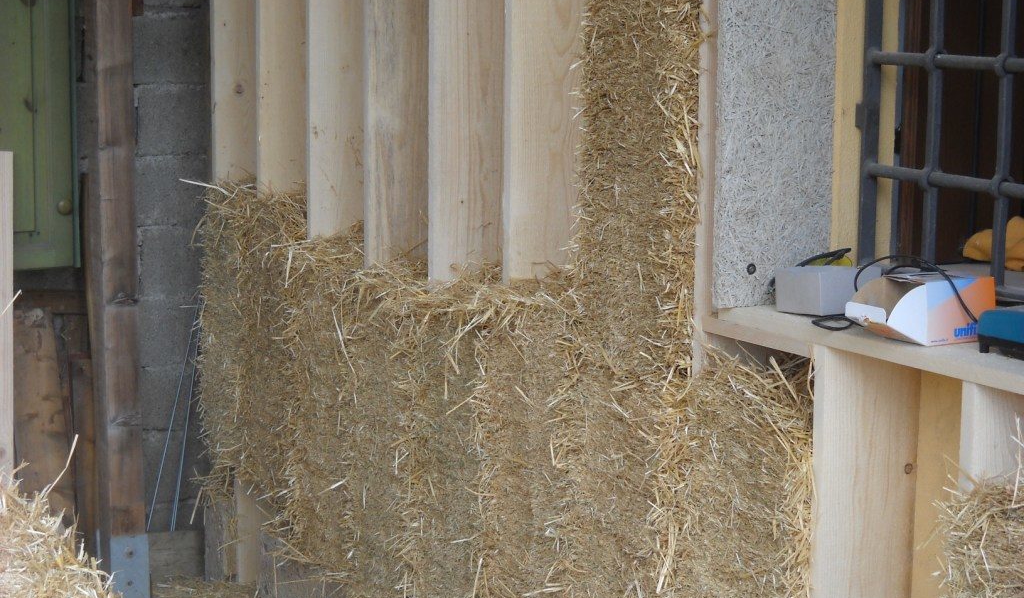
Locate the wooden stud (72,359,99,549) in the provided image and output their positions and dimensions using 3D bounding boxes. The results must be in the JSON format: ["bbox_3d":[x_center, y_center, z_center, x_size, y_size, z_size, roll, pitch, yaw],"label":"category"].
[{"bbox_3d":[-1.159,0.480,5.251,0.065,0.640,0.045,-4,6,-30],"label":"wooden stud"}]

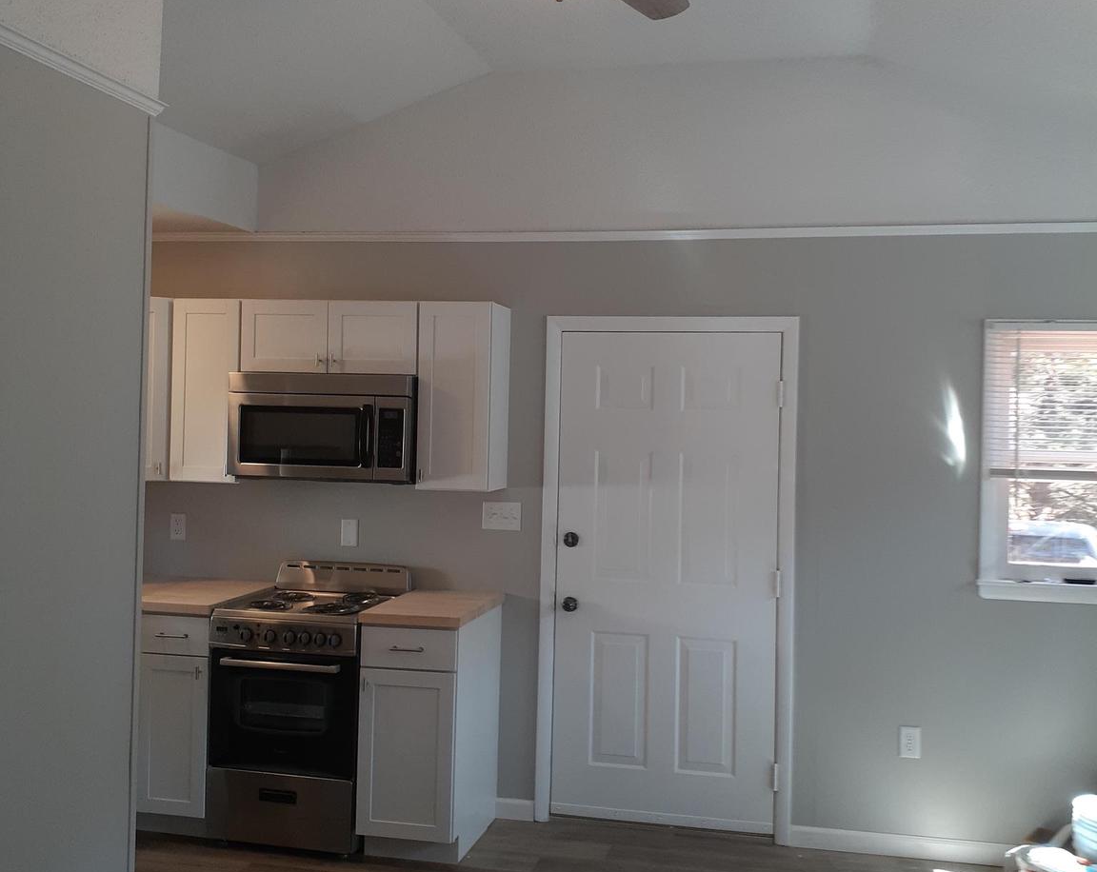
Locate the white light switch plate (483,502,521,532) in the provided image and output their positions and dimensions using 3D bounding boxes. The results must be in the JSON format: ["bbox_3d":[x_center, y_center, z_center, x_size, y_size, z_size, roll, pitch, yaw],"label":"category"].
[{"bbox_3d":[-0.195,0.338,4.786,0.165,0.115,0.012,1,0,12],"label":"white light switch plate"}]

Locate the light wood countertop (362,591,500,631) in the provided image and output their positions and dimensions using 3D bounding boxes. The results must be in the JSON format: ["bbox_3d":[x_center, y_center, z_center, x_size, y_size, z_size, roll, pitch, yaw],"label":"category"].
[{"bbox_3d":[-0.449,0.685,4.508,0.395,0.042,0.660,1,0,12],"label":"light wood countertop"}]

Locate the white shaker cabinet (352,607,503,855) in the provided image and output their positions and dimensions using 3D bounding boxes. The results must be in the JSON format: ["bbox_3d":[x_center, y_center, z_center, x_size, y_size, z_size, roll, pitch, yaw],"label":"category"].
[{"bbox_3d":[-0.458,1.152,4.522,0.380,0.892,0.634,1,0,12],"label":"white shaker cabinet"}]

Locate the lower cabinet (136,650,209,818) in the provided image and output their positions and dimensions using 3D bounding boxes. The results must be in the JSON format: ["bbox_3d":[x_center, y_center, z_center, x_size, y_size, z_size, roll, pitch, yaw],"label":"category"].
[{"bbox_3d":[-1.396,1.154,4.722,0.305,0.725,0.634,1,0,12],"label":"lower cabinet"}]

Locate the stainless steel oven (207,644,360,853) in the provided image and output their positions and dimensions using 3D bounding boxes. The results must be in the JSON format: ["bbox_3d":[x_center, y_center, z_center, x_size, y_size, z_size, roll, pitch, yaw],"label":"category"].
[{"bbox_3d":[-0.959,1.181,4.605,0.605,0.790,0.640,1,0,11],"label":"stainless steel oven"}]

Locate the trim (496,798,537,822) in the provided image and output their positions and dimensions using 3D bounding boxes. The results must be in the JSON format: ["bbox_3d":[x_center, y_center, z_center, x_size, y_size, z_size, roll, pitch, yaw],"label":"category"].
[{"bbox_3d":[-0.137,1.565,4.770,0.170,0.079,0.015,1,0,12],"label":"trim"}]

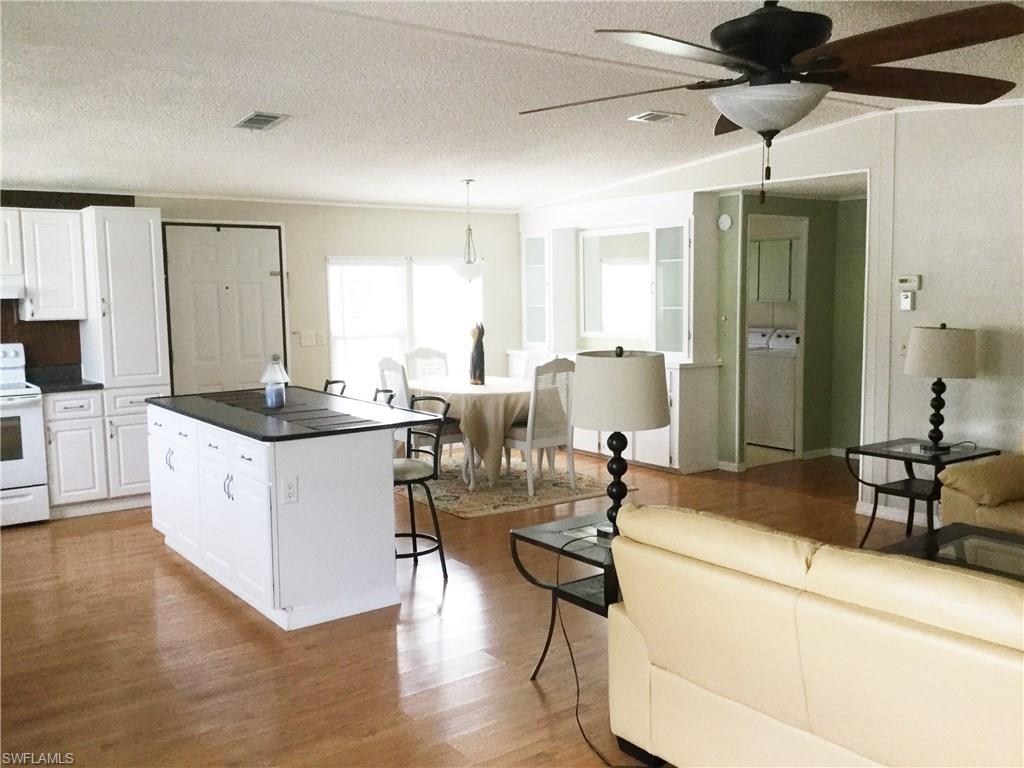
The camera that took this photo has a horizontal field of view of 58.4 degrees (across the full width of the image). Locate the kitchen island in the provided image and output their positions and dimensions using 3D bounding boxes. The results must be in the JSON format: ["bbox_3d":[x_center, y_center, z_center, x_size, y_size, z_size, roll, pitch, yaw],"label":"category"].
[{"bbox_3d":[-1.265,0.578,5.133,0.965,0.900,1.880,-5,8,-37],"label":"kitchen island"}]

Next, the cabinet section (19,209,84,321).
[{"bbox_3d":[-3.312,-0.848,6.585,0.379,0.777,0.310,-6,8,-37],"label":"cabinet section"}]

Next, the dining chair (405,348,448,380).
[{"bbox_3d":[-0.592,0.203,7.937,0.480,1.005,0.550,-5,8,-37],"label":"dining chair"}]

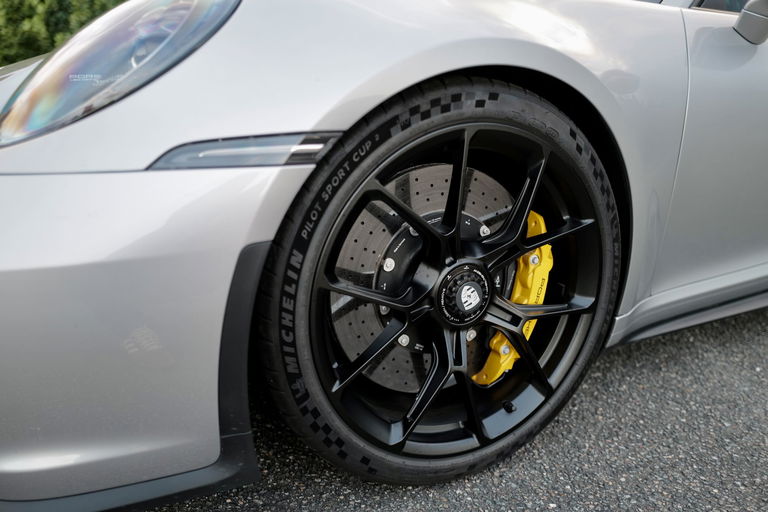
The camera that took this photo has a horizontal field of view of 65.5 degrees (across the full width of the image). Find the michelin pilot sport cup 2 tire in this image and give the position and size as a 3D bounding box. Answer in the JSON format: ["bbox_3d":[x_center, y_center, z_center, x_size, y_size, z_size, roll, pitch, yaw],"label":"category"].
[{"bbox_3d":[0.084,0.038,1.048,0.685,0.683,0.262,-9,17,-25],"label":"michelin pilot sport cup 2 tire"}]

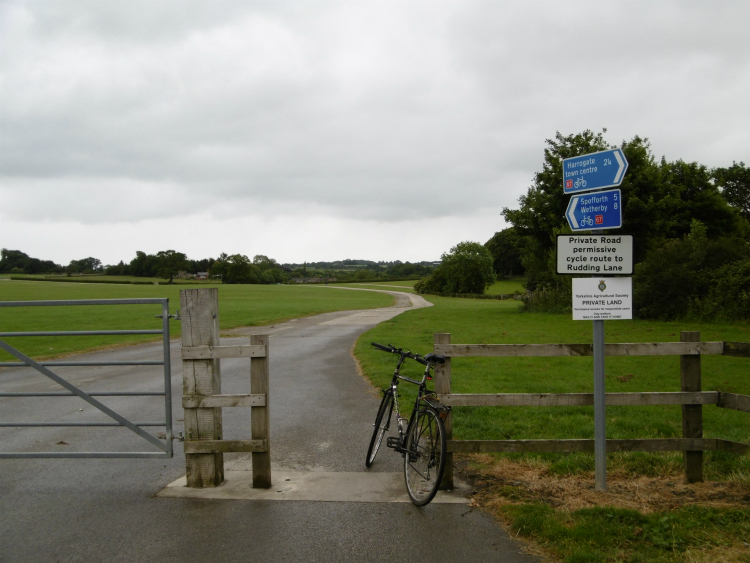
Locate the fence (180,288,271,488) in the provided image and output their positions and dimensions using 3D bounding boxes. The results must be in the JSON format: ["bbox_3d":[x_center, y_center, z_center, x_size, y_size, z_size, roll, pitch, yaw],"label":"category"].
[{"bbox_3d":[-1.100,0.785,5.200,0.630,1.460,0.250,-1,1,-1],"label":"fence"}]

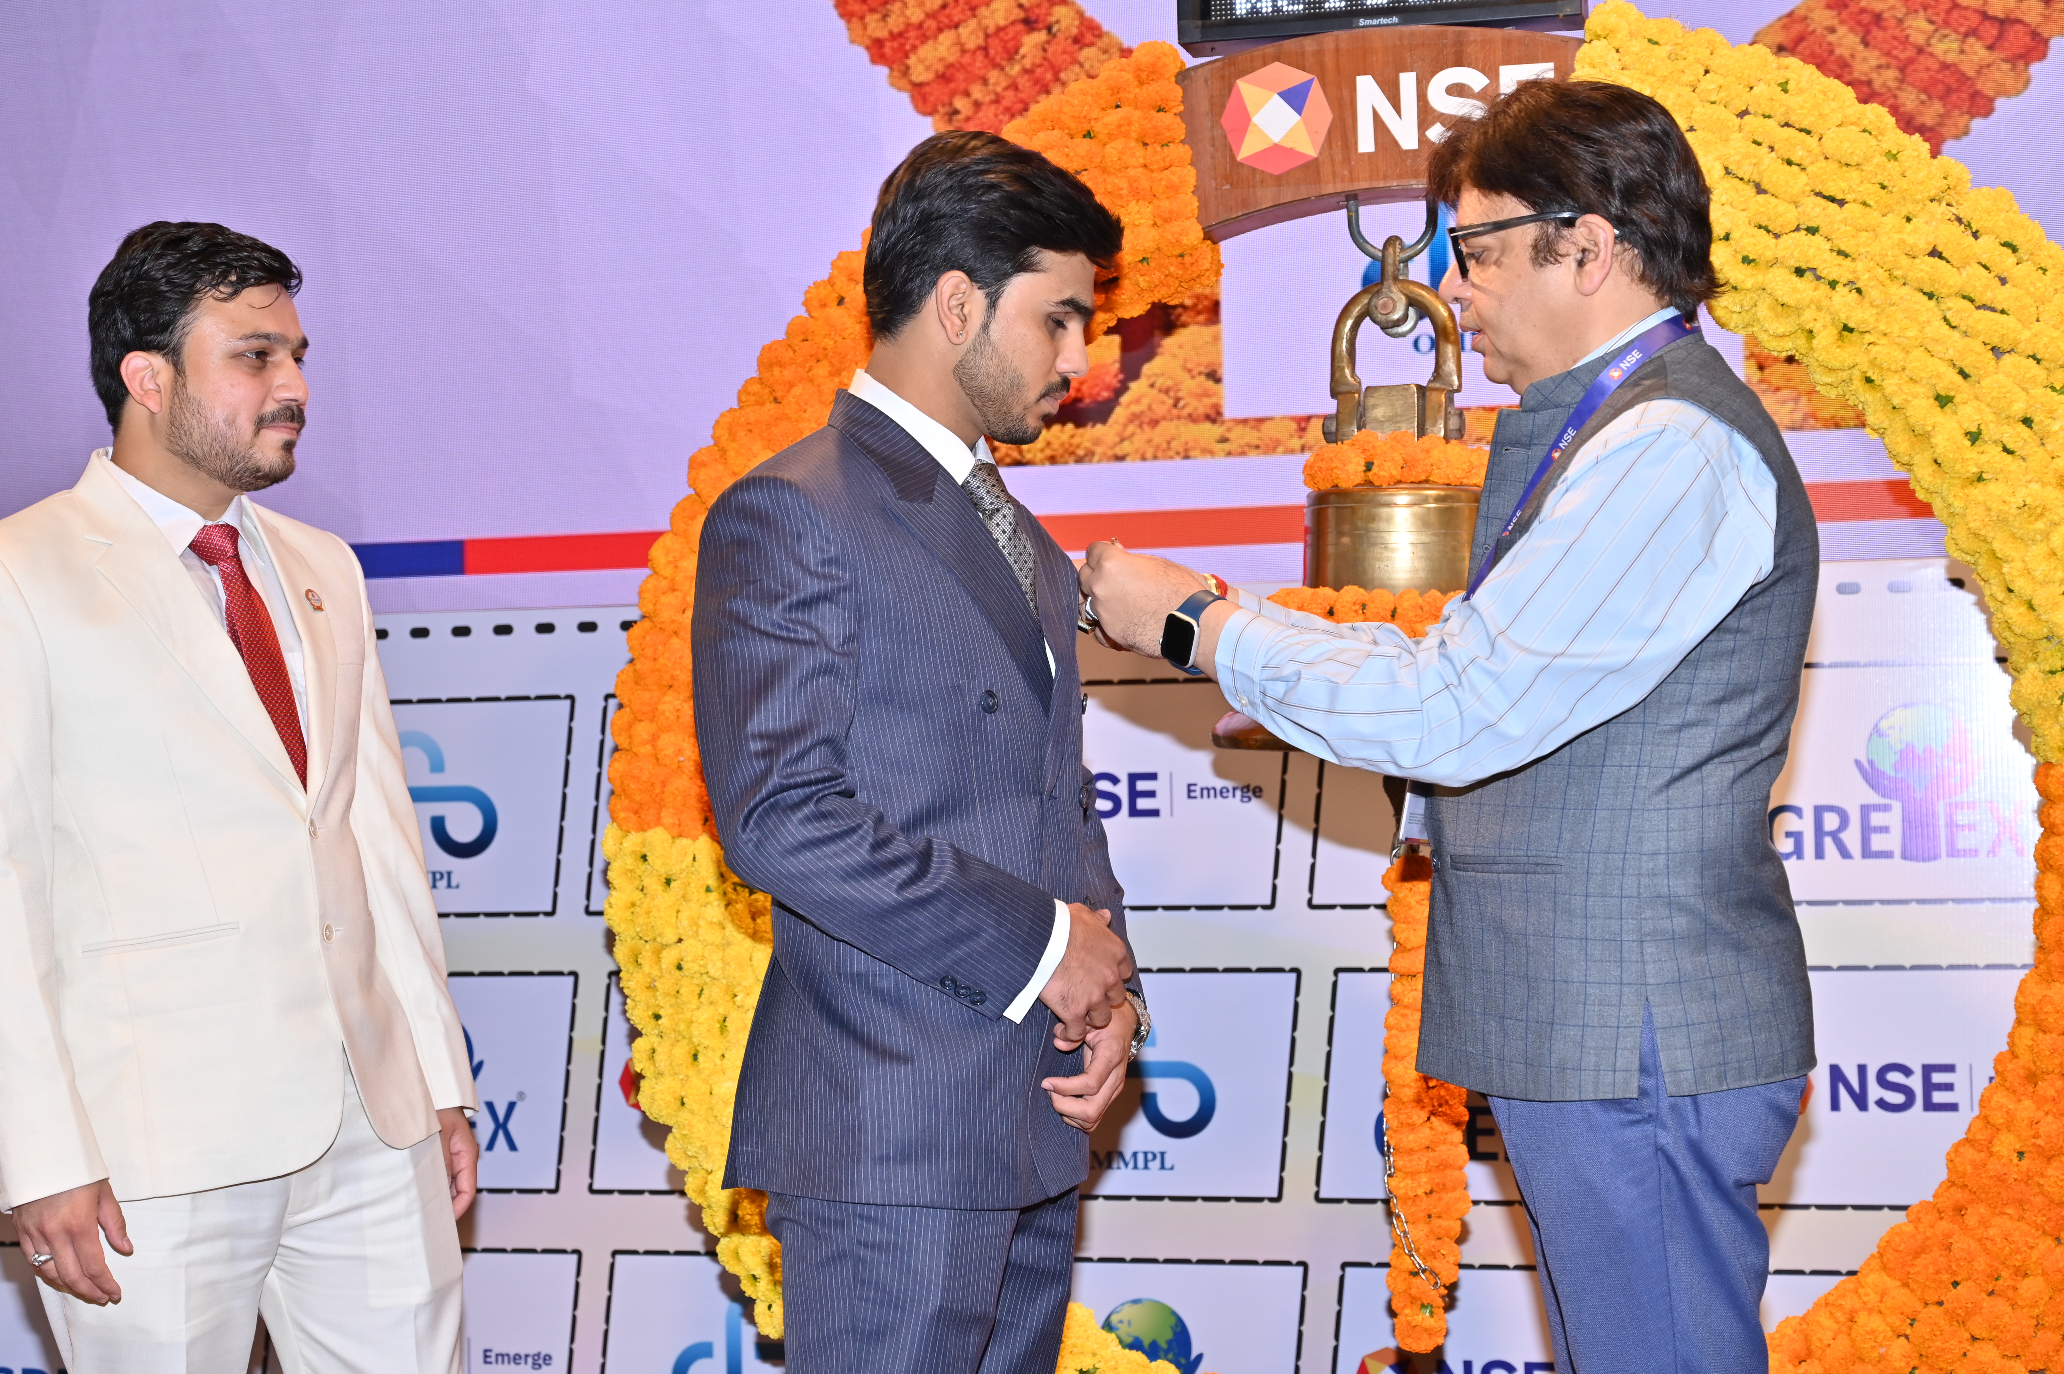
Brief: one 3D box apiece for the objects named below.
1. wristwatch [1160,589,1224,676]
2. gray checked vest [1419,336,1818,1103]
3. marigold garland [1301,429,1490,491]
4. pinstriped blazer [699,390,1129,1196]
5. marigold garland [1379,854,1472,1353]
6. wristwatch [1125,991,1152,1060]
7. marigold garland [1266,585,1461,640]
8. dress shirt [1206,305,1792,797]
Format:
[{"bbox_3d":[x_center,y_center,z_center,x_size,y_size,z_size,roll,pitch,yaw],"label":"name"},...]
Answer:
[{"bbox_3d":[0.144,-0.047,3.020,0.042,0.070,0.058,23,27,33],"label":"wristwatch"},{"bbox_3d":[0.523,0.029,3.070,0.345,0.675,0.470,-2,-3,6],"label":"gray checked vest"},{"bbox_3d":[0.410,-0.254,3.860,0.218,0.058,0.210,-2,-4,15],"label":"marigold garland"},{"bbox_3d":[-0.107,0.102,3.030,0.340,0.730,0.500,-3,-4,28],"label":"pinstriped blazer"},{"bbox_3d":[0.439,0.464,3.830,0.095,0.560,0.090,-2,-4,15],"label":"marigold garland"},{"bbox_3d":[0.077,0.292,2.970,0.055,0.065,0.040,26,13,-19],"label":"wristwatch"},{"bbox_3d":[0.409,-0.075,3.850,0.290,0.070,0.270,-2,-4,15],"label":"marigold garland"},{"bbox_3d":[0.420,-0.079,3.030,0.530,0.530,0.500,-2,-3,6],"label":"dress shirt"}]

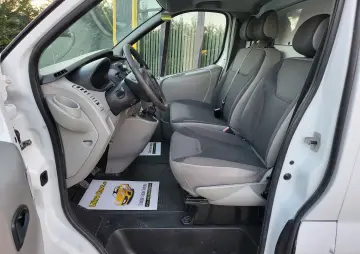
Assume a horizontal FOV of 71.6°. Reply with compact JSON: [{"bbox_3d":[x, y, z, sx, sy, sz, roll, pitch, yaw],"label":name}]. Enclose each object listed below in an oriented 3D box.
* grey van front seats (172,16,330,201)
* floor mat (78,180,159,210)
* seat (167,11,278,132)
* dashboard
[{"bbox_3d":[0.362,-0.127,1.429,0.832,0.985,0.528,1,15,-3],"label":"grey van front seats"},{"bbox_3d":[-0.355,0.416,1.570,0.457,0.015,0.337,1,15,-3],"label":"floor mat"},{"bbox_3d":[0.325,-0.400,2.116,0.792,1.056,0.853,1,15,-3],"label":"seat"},{"bbox_3d":[-0.588,-0.222,1.789,0.609,0.670,1.522,1,15,-3],"label":"dashboard"}]

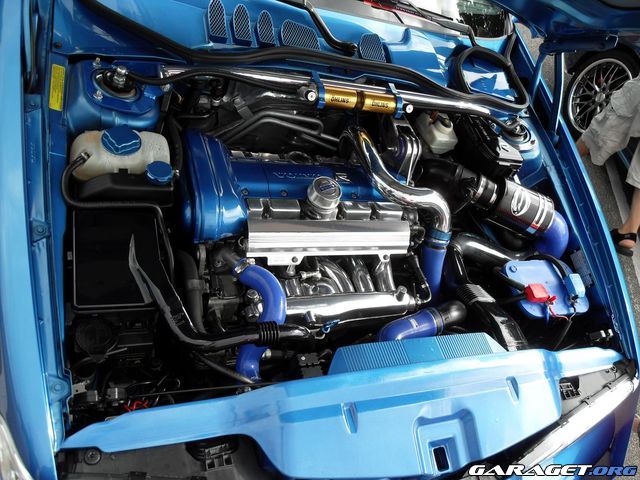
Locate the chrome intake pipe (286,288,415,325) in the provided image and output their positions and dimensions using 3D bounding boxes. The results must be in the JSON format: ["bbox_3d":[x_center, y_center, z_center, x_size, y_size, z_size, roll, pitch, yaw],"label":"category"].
[{"bbox_3d":[0.082,0.158,1.299,0.360,0.075,0.085,-1,62,-24],"label":"chrome intake pipe"}]

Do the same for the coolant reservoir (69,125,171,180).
[{"bbox_3d":[-0.437,-0.154,1.133,0.215,0.160,0.140,-1,62,-24],"label":"coolant reservoir"}]

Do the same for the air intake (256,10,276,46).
[{"bbox_3d":[-0.141,-0.558,1.366,0.047,0.070,0.060,-1,62,-24],"label":"air intake"}]

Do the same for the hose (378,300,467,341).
[{"bbox_3d":[0.265,0.211,1.356,0.260,0.080,0.080,-11,67,-29],"label":"hose"}]

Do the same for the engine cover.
[{"bbox_3d":[-0.043,-0.090,1.265,0.540,0.150,0.270,-1,62,-24],"label":"engine cover"}]

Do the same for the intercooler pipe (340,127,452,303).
[{"bbox_3d":[0.216,-0.086,1.385,0.270,0.250,0.450,-1,62,-24],"label":"intercooler pipe"}]

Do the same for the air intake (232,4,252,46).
[{"bbox_3d":[-0.201,-0.559,1.336,0.047,0.080,0.065,-1,62,-24],"label":"air intake"}]

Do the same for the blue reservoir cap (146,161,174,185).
[{"bbox_3d":[-0.352,-0.147,1.141,0.060,0.035,0.060,-1,62,-24],"label":"blue reservoir cap"}]

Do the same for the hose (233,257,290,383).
[{"bbox_3d":[-0.131,0.182,1.152,0.130,0.130,0.270,-1,62,-24],"label":"hose"}]

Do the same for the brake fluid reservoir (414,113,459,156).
[{"bbox_3d":[0.333,-0.303,1.521,0.110,0.100,0.095,-1,62,-24],"label":"brake fluid reservoir"}]

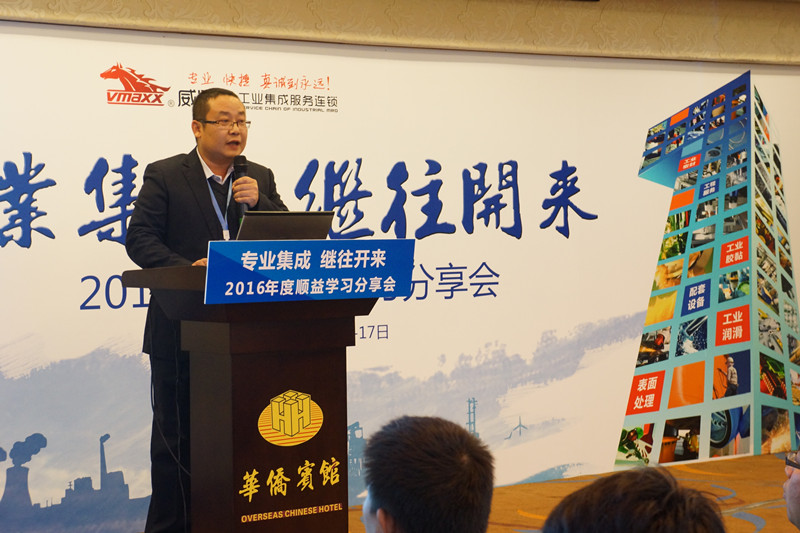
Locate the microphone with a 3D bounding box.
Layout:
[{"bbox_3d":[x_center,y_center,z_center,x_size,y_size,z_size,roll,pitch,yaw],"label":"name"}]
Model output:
[{"bbox_3d":[-0.544,-0.264,6.300,0.050,0.248,0.050,-2,-14,-5],"label":"microphone"}]

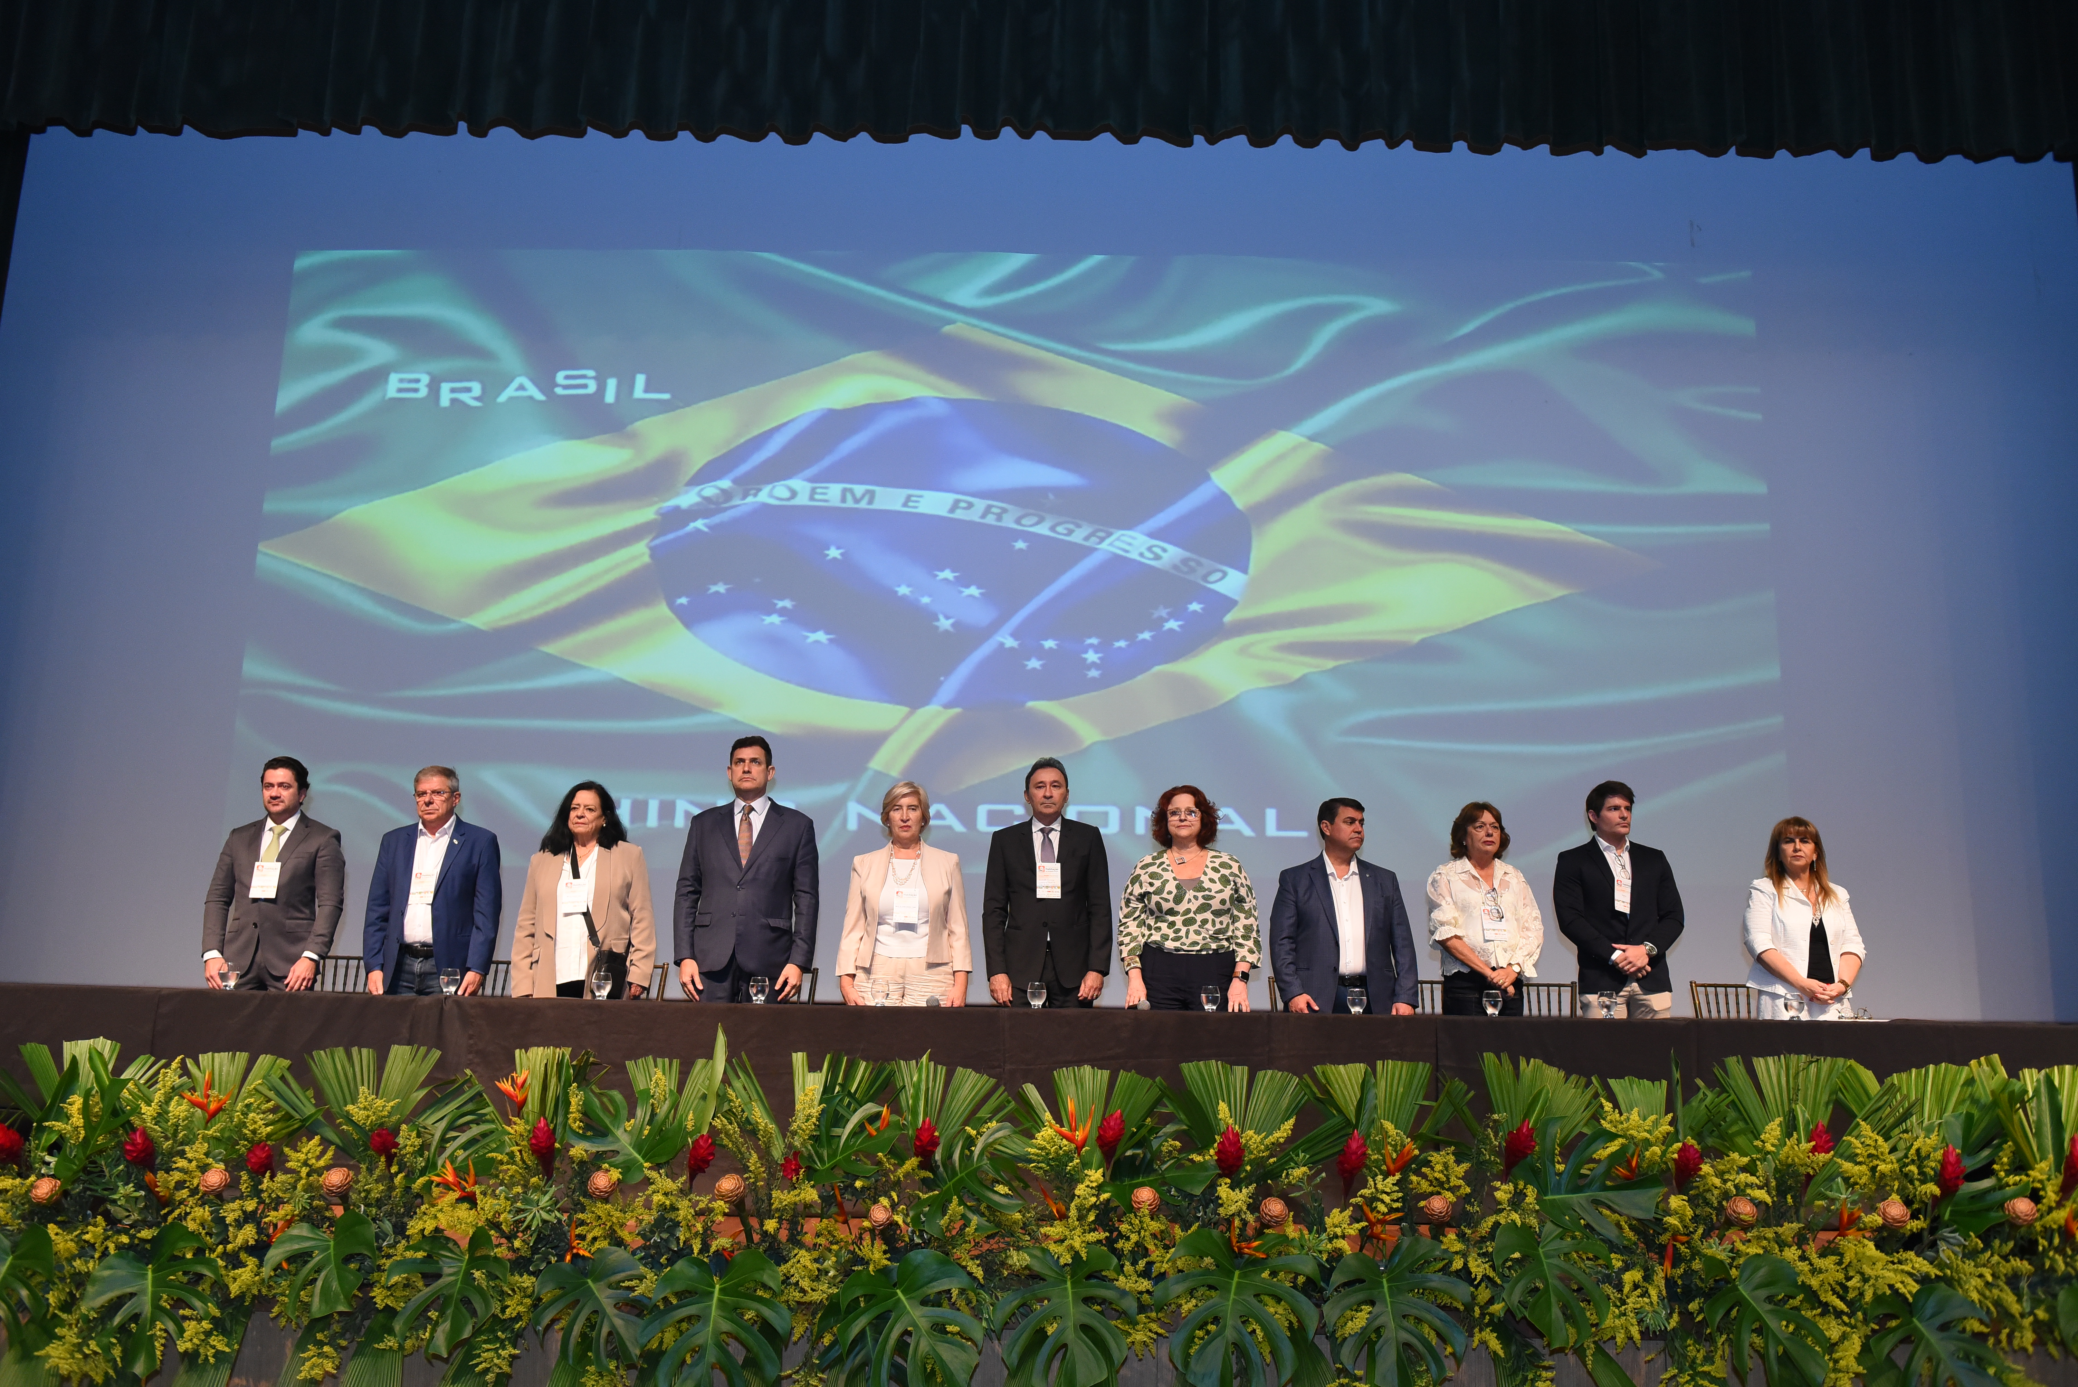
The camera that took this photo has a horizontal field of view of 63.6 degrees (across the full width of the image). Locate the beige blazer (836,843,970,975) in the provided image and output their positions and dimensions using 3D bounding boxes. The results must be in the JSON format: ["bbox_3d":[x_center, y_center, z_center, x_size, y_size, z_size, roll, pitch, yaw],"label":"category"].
[{"bbox_3d":[-0.538,0.849,6.610,0.520,0.530,0.300,2,-11,-3],"label":"beige blazer"}]

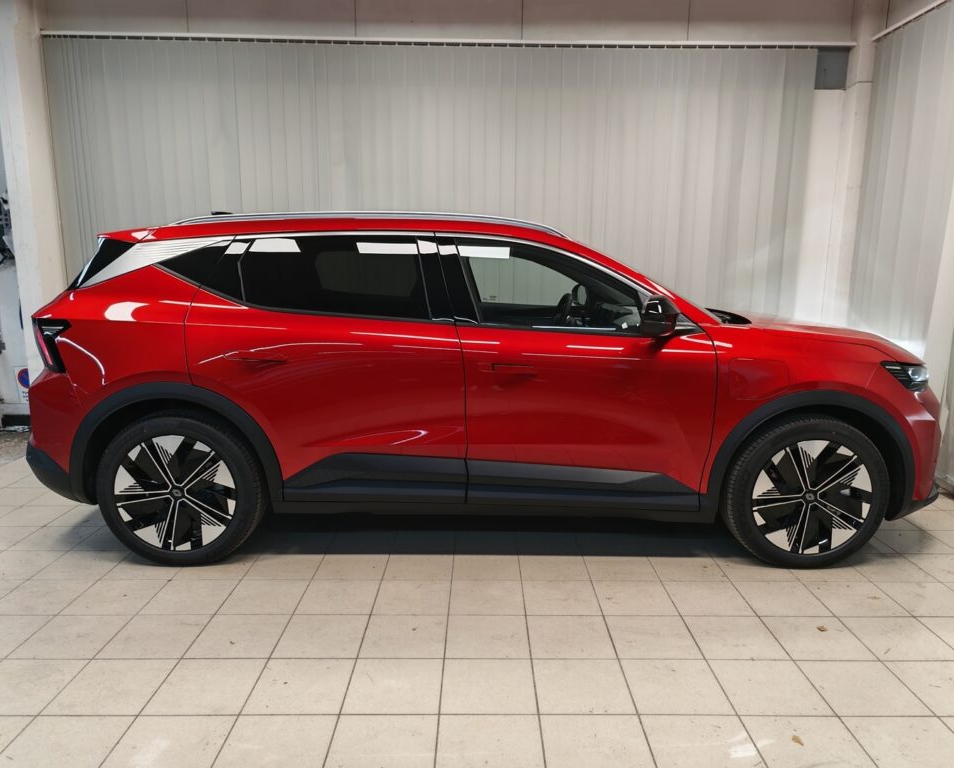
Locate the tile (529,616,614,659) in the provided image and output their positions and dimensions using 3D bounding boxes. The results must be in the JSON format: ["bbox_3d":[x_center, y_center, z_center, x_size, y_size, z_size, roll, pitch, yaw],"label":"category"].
[{"bbox_3d":[0.337,0.923,2.481,0.298,0.010,0.298,0,9,0],"label":"tile"}]

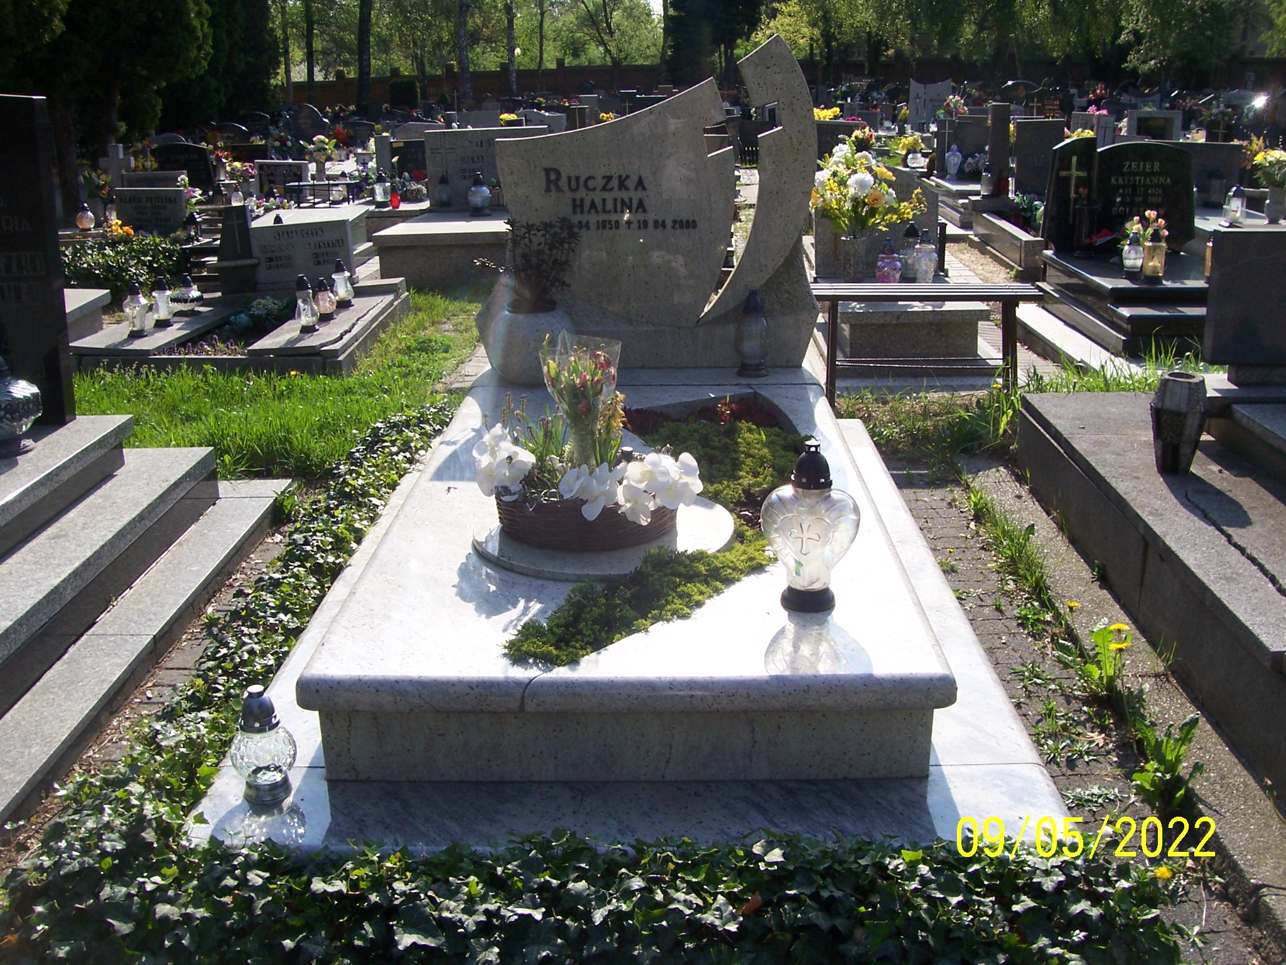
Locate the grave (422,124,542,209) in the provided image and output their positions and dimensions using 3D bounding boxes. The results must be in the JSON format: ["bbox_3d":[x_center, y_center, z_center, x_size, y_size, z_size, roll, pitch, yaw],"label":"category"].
[{"bbox_3d":[-1.162,-2.348,9.428,0.901,0.568,0.130,-2,18,-5],"label":"grave"}]

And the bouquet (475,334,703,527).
[{"bbox_3d":[-0.119,-0.135,2.632,0.485,0.349,0.369,0,19,2],"label":"bouquet"}]

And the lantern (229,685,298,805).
[{"bbox_3d":[-0.630,0.431,2.100,0.114,0.197,0.114,0,19,2],"label":"lantern"}]

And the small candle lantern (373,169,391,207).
[{"bbox_3d":[-1.858,-2.095,9.000,0.127,0.260,0.127,-1,18,0],"label":"small candle lantern"}]

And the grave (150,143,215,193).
[{"bbox_3d":[-4.663,-3.168,12.807,0.701,0.539,0.120,-1,18,-1],"label":"grave"}]

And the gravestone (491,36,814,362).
[{"bbox_3d":[0.027,-0.847,3.866,1.005,0.970,0.190,0,19,1],"label":"gravestone"}]

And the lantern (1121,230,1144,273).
[{"bbox_3d":[2.548,-1.203,6.542,0.108,0.210,0.108,-1,18,0],"label":"lantern"}]

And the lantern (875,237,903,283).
[{"bbox_3d":[1.095,-0.980,5.582,0.118,0.196,0.118,0,19,2],"label":"lantern"}]

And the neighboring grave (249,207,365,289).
[{"bbox_3d":[-1.976,-1.336,7.418,0.580,0.385,0.140,-4,19,-9],"label":"neighboring grave"}]

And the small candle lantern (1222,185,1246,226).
[{"bbox_3d":[3.232,-1.502,6.862,0.126,0.214,0.126,0,19,2],"label":"small candle lantern"}]

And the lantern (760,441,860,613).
[{"bbox_3d":[0.302,0.075,2.299,0.179,0.310,0.105,3,18,12],"label":"lantern"}]

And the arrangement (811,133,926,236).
[{"bbox_3d":[1.193,-1.564,6.635,0.560,0.500,0.420,-1,18,0],"label":"arrangement"}]

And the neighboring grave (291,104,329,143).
[{"bbox_3d":[-4.225,-4.459,15.887,0.555,0.572,0.130,-1,18,0],"label":"neighboring grave"}]

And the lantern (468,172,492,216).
[{"bbox_3d":[-1.047,-1.851,8.100,0.154,0.264,0.154,-1,18,0],"label":"lantern"}]

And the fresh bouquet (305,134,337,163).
[{"bbox_3d":[-3.313,-3.436,13.000,0.322,0.281,0.296,-1,18,0],"label":"fresh bouquet"}]

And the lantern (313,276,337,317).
[{"bbox_3d":[-1.466,-0.845,5.786,0.104,0.188,0.104,0,19,2],"label":"lantern"}]

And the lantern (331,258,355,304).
[{"bbox_3d":[-1.460,-0.983,6.150,0.115,0.216,0.115,-1,18,0],"label":"lantern"}]

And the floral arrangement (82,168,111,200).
[{"bbox_3d":[-4.276,-2.339,9.887,0.230,0.250,0.210,-1,18,0],"label":"floral arrangement"}]

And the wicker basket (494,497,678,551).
[{"bbox_3d":[-0.120,0.039,2.681,0.384,0.100,0.338,0,19,2],"label":"wicker basket"}]

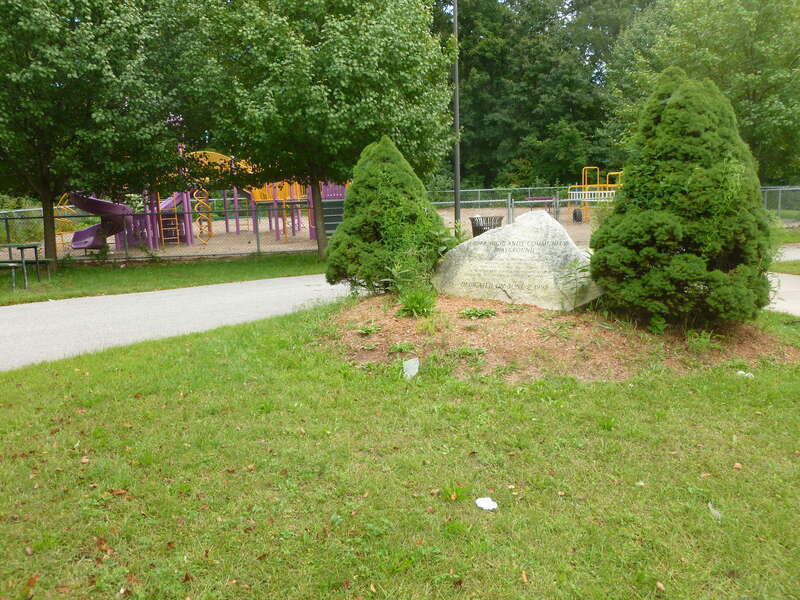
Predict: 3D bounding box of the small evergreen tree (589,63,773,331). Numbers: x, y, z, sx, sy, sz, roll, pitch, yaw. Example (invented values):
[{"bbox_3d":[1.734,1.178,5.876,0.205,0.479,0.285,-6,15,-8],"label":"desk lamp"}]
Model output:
[{"bbox_3d":[3.067,-1.193,7.050,2.000,2.730,1.950,2,10,19],"label":"small evergreen tree"}]

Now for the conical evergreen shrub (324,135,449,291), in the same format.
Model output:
[{"bbox_3d":[-0.158,-1.064,8.200,1.600,1.930,1.550,-2,10,0],"label":"conical evergreen shrub"}]

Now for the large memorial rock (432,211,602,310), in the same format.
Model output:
[{"bbox_3d":[1.392,-0.493,7.600,1.900,1.060,0.800,1,10,18],"label":"large memorial rock"}]

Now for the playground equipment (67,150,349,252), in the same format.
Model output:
[{"bbox_3d":[-5.764,-3.731,22.400,8.400,3.400,6.000,-2,10,0],"label":"playground equipment"}]

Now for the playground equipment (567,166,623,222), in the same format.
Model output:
[{"bbox_3d":[9.095,-4.866,29.500,2.900,2.450,2.000,0,10,11],"label":"playground equipment"}]

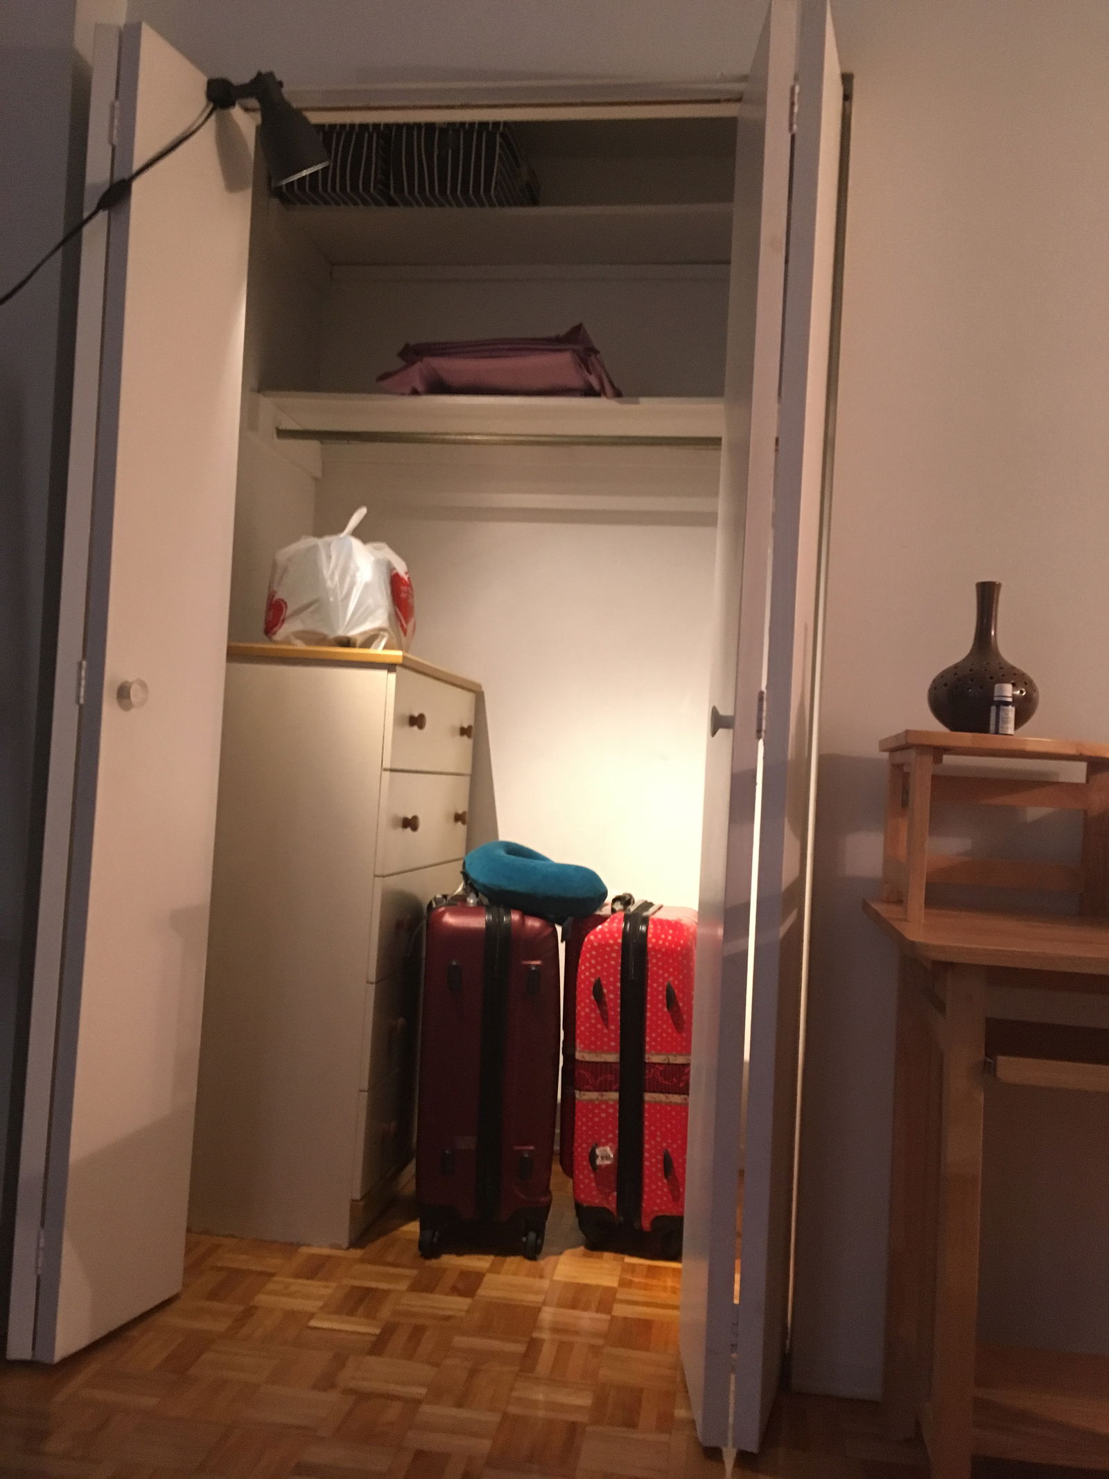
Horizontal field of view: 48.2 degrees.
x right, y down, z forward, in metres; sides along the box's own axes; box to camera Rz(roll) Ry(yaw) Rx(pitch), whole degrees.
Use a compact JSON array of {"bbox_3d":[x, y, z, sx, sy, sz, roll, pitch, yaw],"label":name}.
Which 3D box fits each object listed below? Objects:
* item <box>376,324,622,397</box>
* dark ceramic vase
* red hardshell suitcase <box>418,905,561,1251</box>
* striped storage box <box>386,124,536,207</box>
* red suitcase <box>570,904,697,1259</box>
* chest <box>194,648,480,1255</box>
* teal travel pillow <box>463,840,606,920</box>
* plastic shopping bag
[{"bbox_3d":[-0.109,-0.843,2.895,0.540,0.180,0.290,3,-2,8],"label":"item"},{"bbox_3d":[0.603,-0.111,1.737,0.151,0.222,0.151,3,-2,8],"label":"dark ceramic vase"},{"bbox_3d":[-0.132,0.653,2.562,0.270,0.665,0.430,3,-2,-2],"label":"red hardshell suitcase"},{"bbox_3d":[-0.221,-1.330,2.958,0.255,0.210,0.310,3,-2,8],"label":"striped storage box"},{"bbox_3d":[0.185,0.677,2.604,0.245,0.655,0.400,3,-2,8],"label":"red suitcase"},{"bbox_3d":[-0.472,0.402,2.741,0.415,1.134,0.730,3,-2,8],"label":"chest"},{"bbox_3d":[-0.043,0.297,2.603,0.280,0.115,0.280,11,12,-17],"label":"teal travel pillow"},{"bbox_3d":[-0.440,-0.326,2.587,0.300,0.312,0.230,3,-2,8],"label":"plastic shopping bag"}]

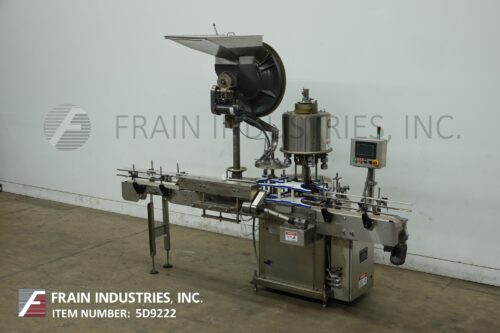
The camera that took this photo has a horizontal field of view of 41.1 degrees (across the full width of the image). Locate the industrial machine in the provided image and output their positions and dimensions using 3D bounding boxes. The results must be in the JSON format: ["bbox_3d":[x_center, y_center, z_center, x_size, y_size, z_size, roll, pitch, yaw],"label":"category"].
[{"bbox_3d":[0.113,-0.046,6.278,3.319,2.375,0.977,7,12,36],"label":"industrial machine"}]

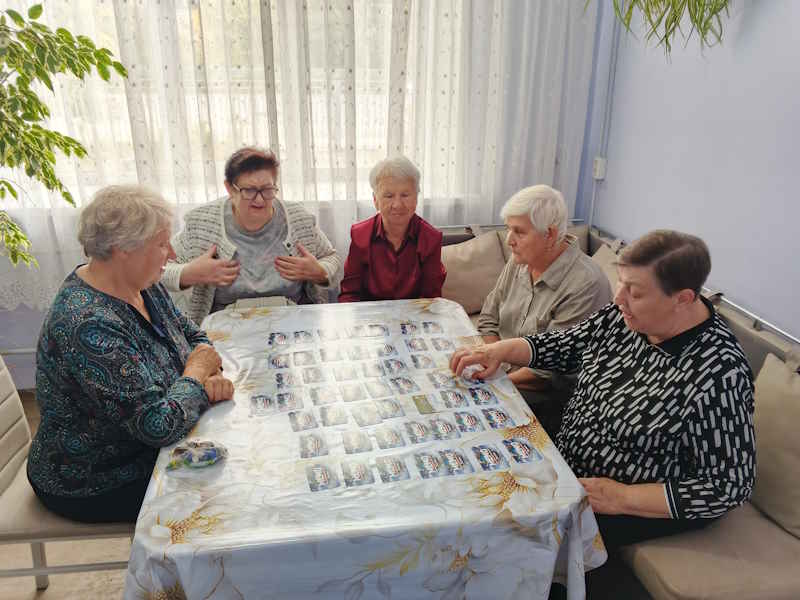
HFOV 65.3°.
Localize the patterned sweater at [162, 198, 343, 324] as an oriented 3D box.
[{"bbox_3d":[-0.530,-0.065,2.314,0.600,0.600,0.400,-5,22,-12],"label":"patterned sweater"}]

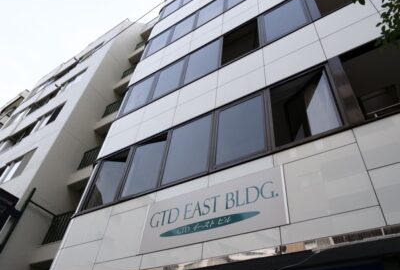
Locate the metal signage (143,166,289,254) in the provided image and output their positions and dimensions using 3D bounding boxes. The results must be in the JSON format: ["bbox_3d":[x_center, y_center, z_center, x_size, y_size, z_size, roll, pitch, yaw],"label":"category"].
[{"bbox_3d":[0.111,1.251,4.859,2.689,0.984,0.080,-22,-51,27],"label":"metal signage"}]

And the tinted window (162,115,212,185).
[{"bbox_3d":[-0.257,0.275,6.360,1.169,1.626,0.100,-22,-51,27],"label":"tinted window"}]

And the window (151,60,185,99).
[{"bbox_3d":[-0.952,-1.747,9.224,1.096,1.579,0.100,-22,-51,27],"label":"window"}]

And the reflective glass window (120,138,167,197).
[{"bbox_3d":[-1.260,0.671,6.907,1.096,1.626,0.100,-22,-51,27],"label":"reflective glass window"}]

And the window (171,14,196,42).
[{"bbox_3d":[-0.654,-4.083,11.462,1.096,1.543,0.100,-22,-51,27],"label":"window"}]

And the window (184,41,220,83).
[{"bbox_3d":[0.051,-2.143,8.677,1.169,1.579,0.100,-22,-51,27],"label":"window"}]

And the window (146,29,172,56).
[{"bbox_3d":[-1.673,-3.681,12.018,1.085,1.543,0.100,-22,-51,27],"label":"window"}]

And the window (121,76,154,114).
[{"bbox_3d":[-1.971,-1.345,9.779,1.085,1.579,0.100,-22,-51,27],"label":"window"}]

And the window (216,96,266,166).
[{"bbox_3d":[0.767,-0.129,5.802,1.118,1.626,0.100,-22,-51,27],"label":"window"}]

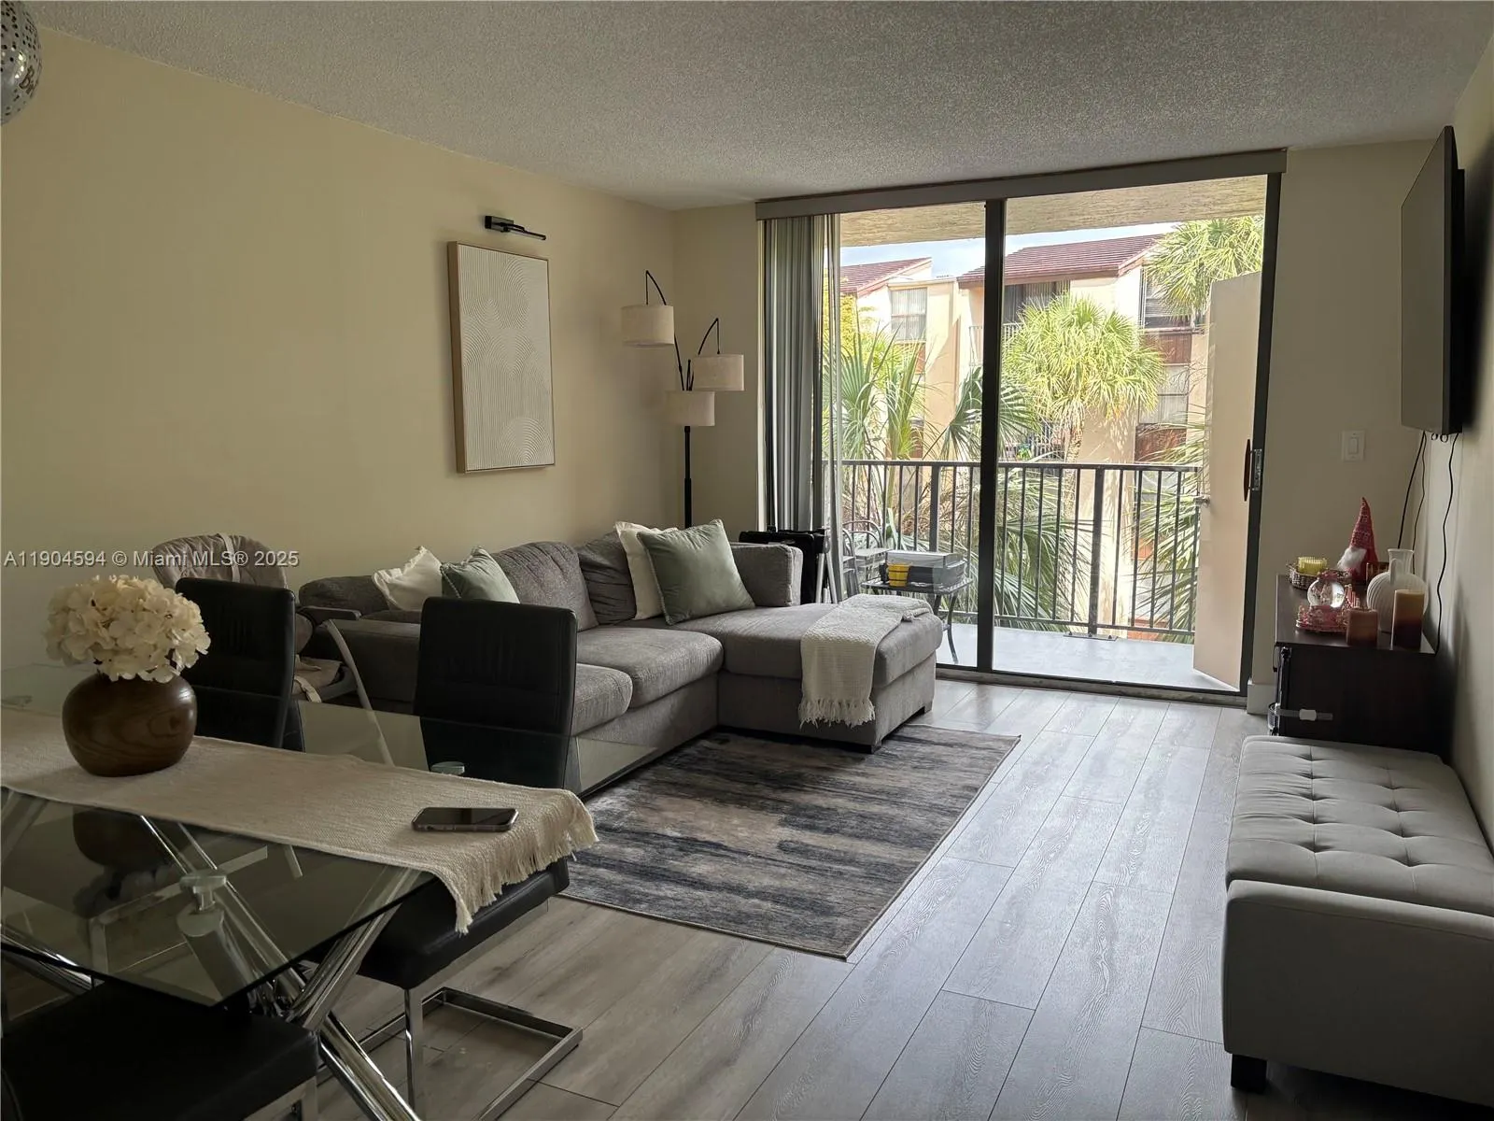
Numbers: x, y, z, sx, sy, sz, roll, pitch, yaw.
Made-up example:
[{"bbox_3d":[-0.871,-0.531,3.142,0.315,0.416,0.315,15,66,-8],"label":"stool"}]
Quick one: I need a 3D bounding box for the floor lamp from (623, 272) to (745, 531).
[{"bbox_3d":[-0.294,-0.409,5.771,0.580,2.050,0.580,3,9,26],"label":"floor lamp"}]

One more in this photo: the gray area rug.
[{"bbox_3d":[0.027,0.842,4.167,1.530,0.012,2.120,3,9,26],"label":"gray area rug"}]

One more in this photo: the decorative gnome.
[{"bbox_3d":[2.540,-0.075,4.662,0.155,0.360,0.155,-3,8,-19],"label":"decorative gnome"}]

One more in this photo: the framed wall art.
[{"bbox_3d":[-1.035,-0.852,4.817,0.050,0.918,0.605,3,9,26],"label":"framed wall art"}]

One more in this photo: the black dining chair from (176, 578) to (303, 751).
[{"bbox_3d":[-1.400,0.582,2.682,0.440,0.970,0.580,3,9,26],"label":"black dining chair"}]

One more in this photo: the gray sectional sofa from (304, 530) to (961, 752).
[{"bbox_3d":[-0.367,0.390,4.471,1.640,0.830,2.320,3,9,26],"label":"gray sectional sofa"}]

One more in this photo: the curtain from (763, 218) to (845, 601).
[{"bbox_3d":[0.290,-0.586,5.838,0.430,2.330,0.110,3,9,26],"label":"curtain"}]

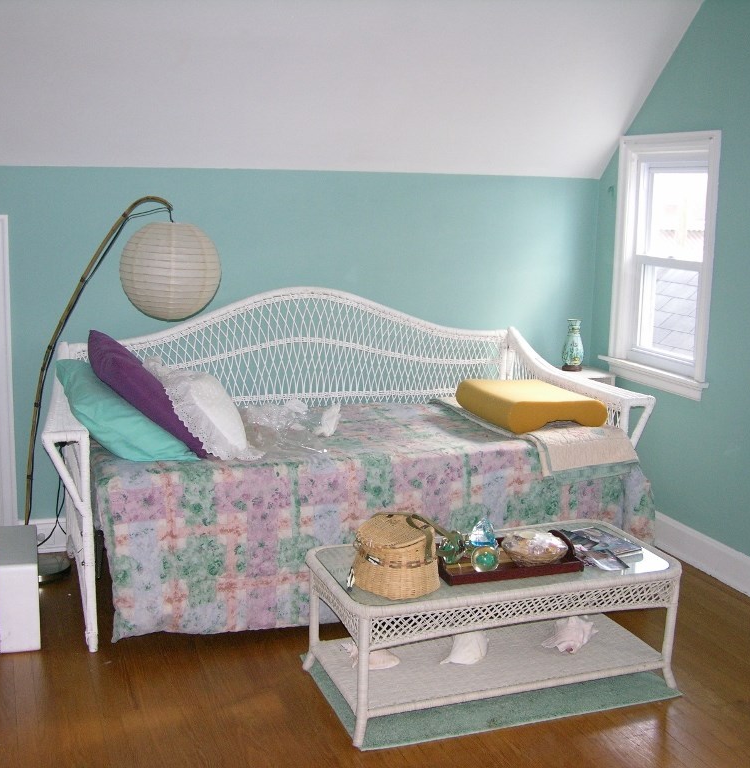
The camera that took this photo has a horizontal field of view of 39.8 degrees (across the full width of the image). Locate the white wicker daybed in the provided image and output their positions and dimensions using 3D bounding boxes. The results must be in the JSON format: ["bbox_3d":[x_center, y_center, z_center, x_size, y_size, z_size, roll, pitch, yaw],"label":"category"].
[{"bbox_3d":[-0.147,0.210,4.086,2.248,1.107,1.065,-2,10,-20],"label":"white wicker daybed"}]

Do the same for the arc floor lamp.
[{"bbox_3d":[-1.056,0.001,4.109,0.895,1.485,0.400,-2,10,-20],"label":"arc floor lamp"}]

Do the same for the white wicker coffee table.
[{"bbox_3d":[0.346,0.726,3.195,1.052,0.388,0.555,-2,10,-20],"label":"white wicker coffee table"}]

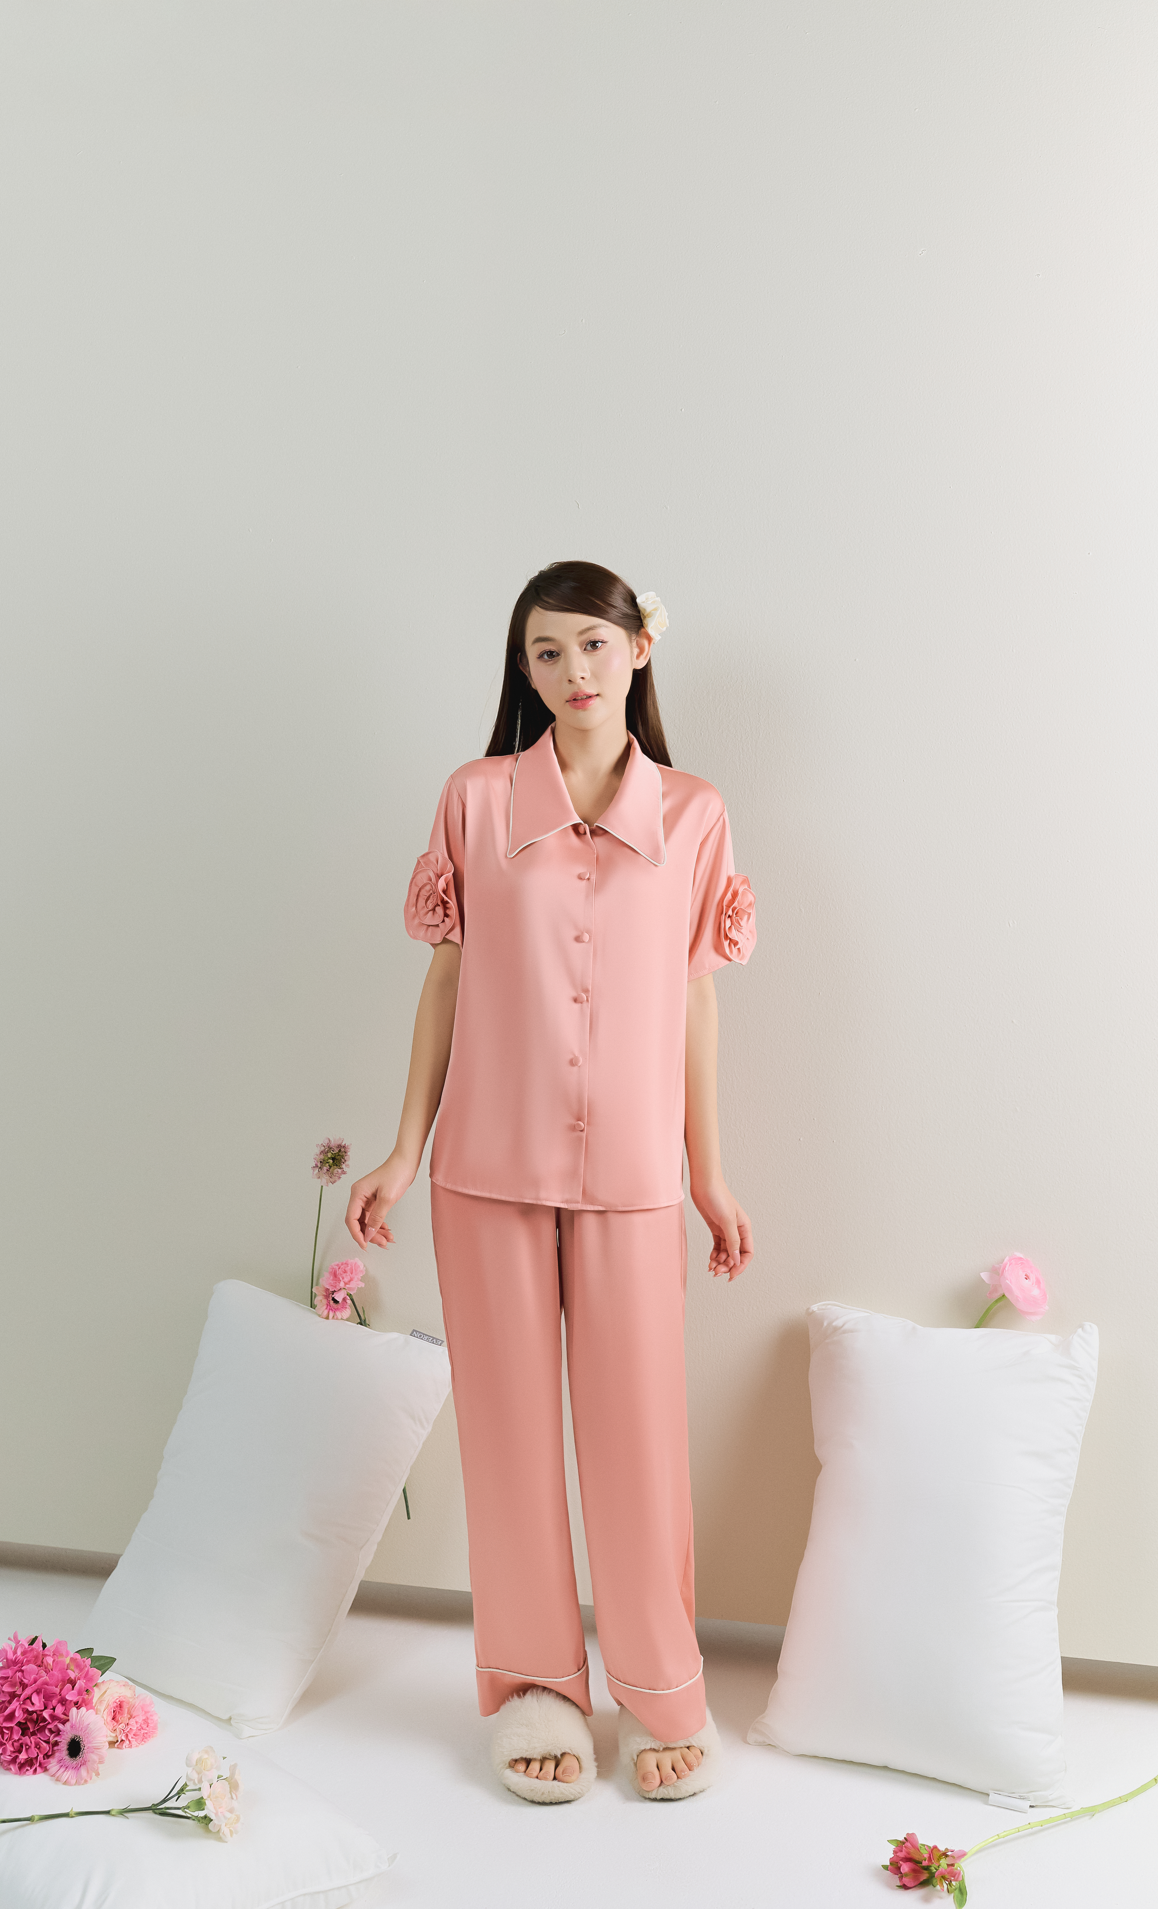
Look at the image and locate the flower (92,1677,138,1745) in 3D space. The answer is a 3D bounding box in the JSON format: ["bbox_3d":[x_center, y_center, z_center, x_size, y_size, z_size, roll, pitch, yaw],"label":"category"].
[{"bbox_3d":[-0.627,1.020,2.500,0.070,0.090,0.085,-20,-11,41],"label":"flower"}]

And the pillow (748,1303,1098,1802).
[{"bbox_3d":[0.510,0.836,2.693,0.440,0.655,0.170,2,-31,18],"label":"pillow"}]

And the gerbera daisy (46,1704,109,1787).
[{"bbox_3d":[-0.641,1.015,2.380,0.040,0.100,0.100,-22,-12,40],"label":"gerbera daisy"}]

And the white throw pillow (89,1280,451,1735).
[{"bbox_3d":[-0.510,0.837,2.906,0.410,0.165,0.640,12,52,17],"label":"white throw pillow"}]

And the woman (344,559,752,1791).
[{"bbox_3d":[-0.039,0.300,2.582,0.560,1.670,0.320,0,4,-3],"label":"woman"}]

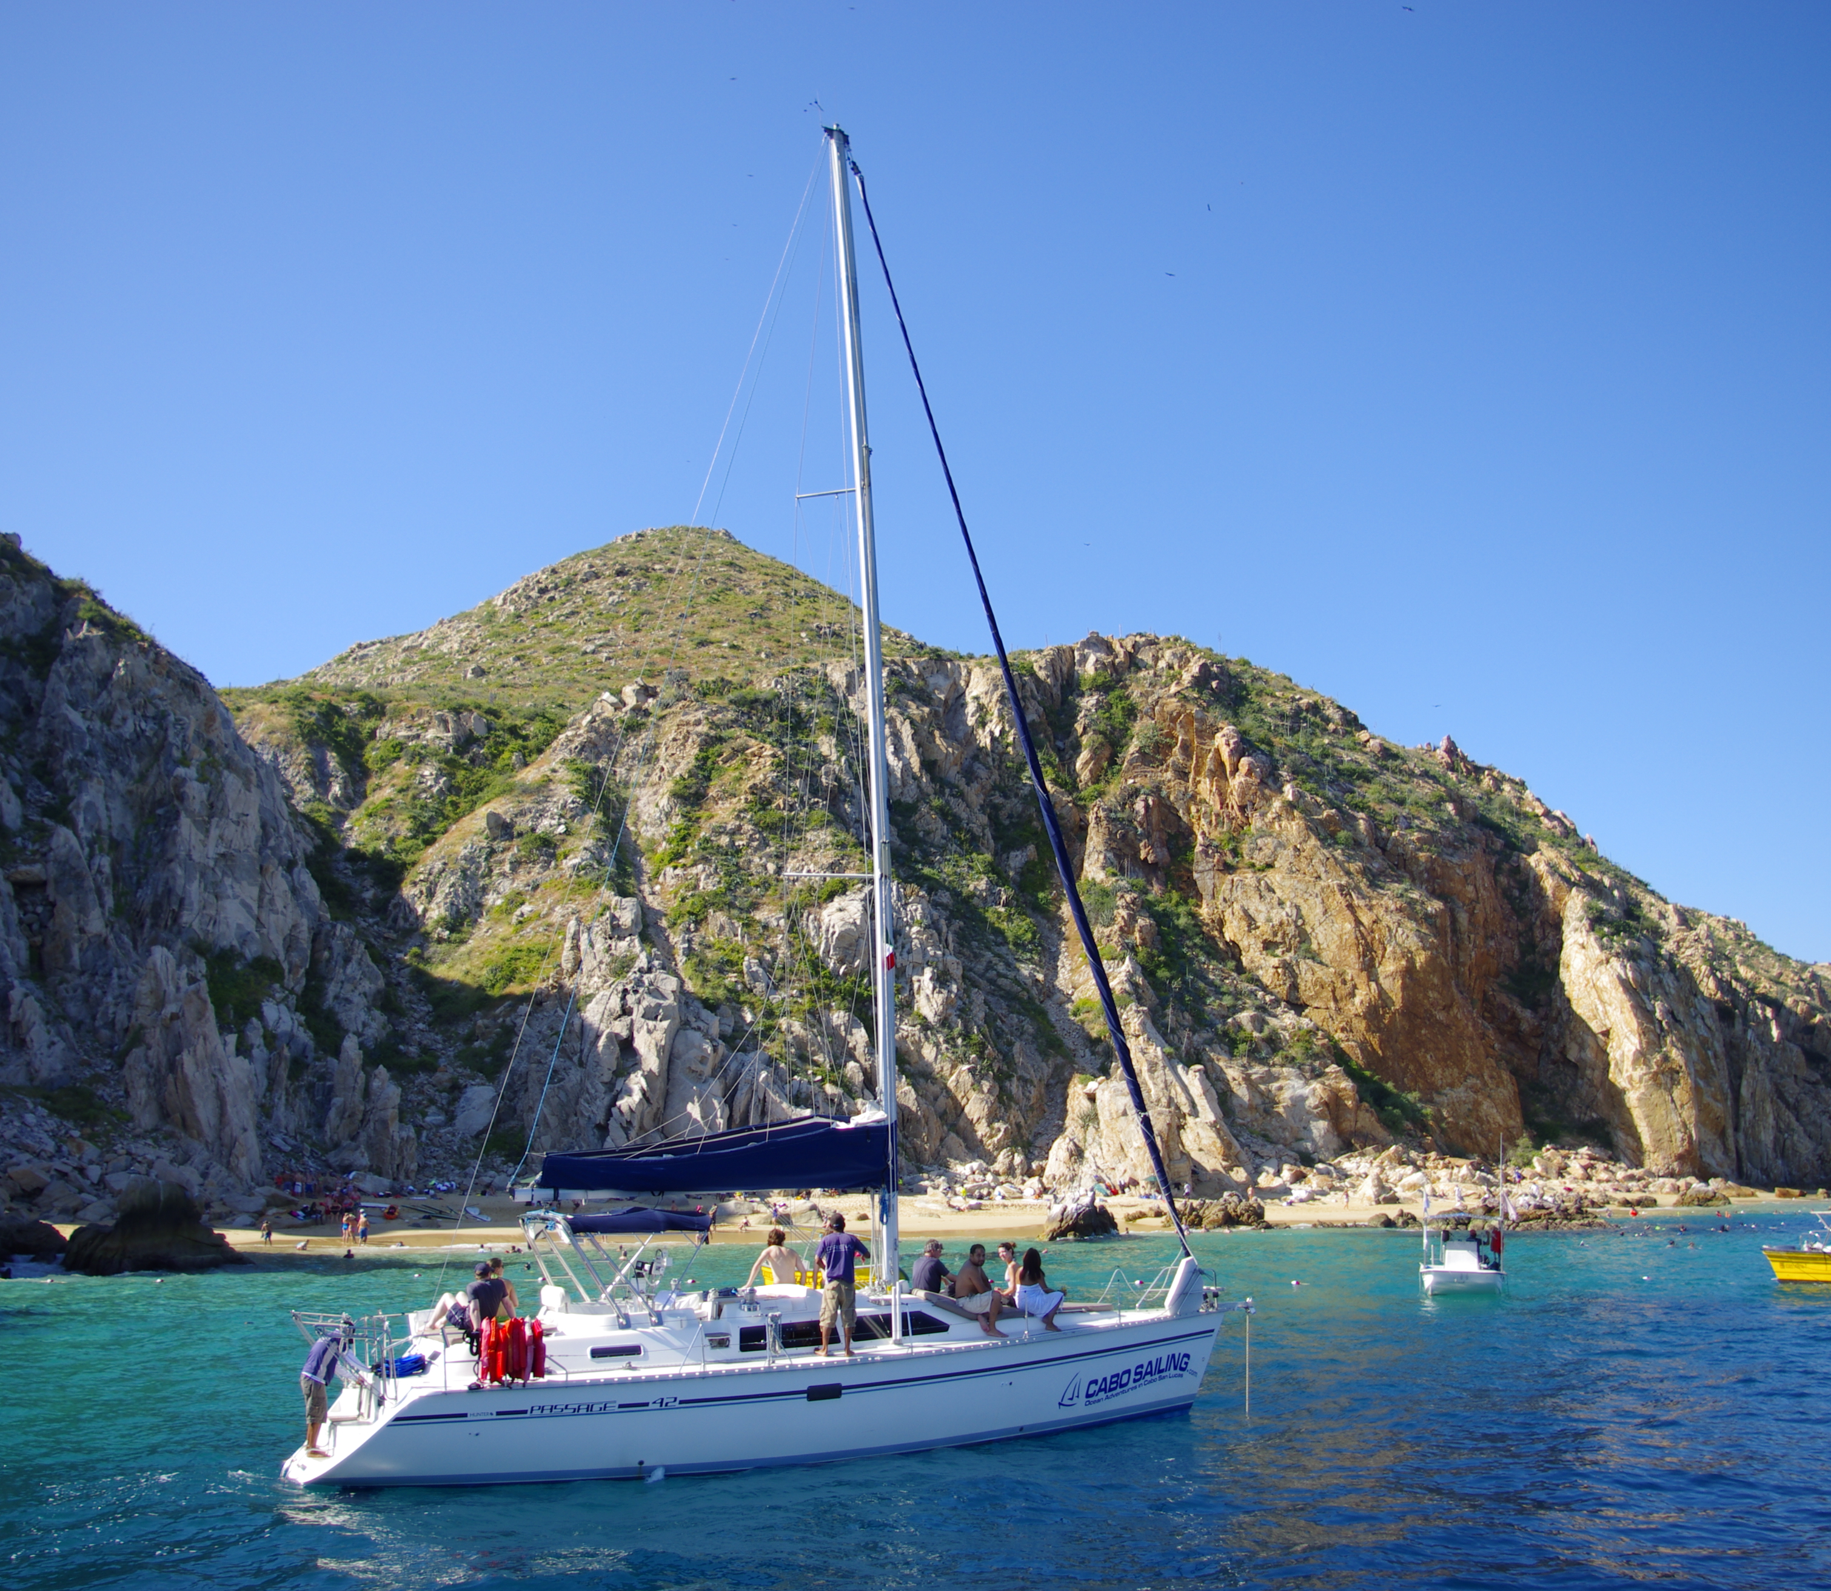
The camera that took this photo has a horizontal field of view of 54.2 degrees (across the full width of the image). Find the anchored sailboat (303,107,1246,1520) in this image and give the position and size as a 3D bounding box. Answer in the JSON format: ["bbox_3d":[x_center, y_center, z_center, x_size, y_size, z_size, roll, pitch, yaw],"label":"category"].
[{"bbox_3d":[-1.397,-0.806,24.675,13.150,18.773,4.270,5,-14,-26],"label":"anchored sailboat"}]

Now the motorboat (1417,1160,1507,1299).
[{"bbox_3d":[15.901,12.745,52.637,2.400,3.600,6.600,-4,-13,16],"label":"motorboat"}]

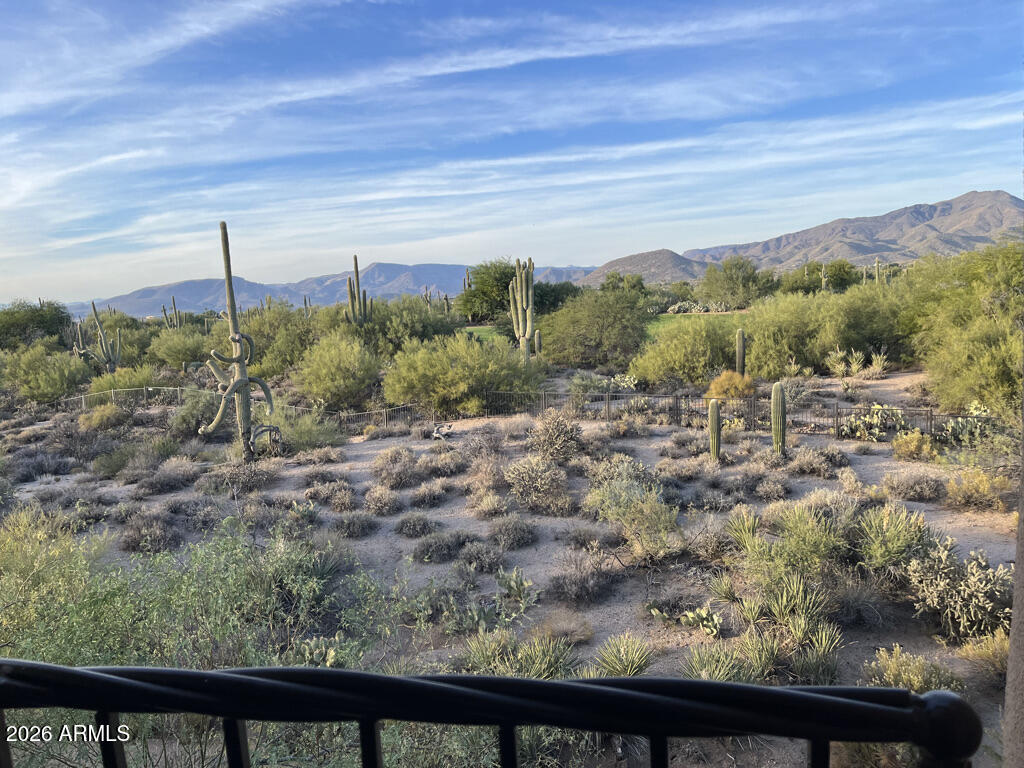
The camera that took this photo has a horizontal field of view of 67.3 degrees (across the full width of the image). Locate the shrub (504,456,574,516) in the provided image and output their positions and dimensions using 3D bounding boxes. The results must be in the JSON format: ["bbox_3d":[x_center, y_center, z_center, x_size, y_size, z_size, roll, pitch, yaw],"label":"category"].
[{"bbox_3d":[0.669,2.468,18.700,1.700,1.300,1.500,0,6,0],"label":"shrub"}]

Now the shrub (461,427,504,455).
[{"bbox_3d":[-0.906,1.635,22.983,1.198,0.744,1.138,-3,8,-2],"label":"shrub"}]

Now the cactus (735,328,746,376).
[{"bbox_3d":[10.403,-1.169,34.950,0.379,2.630,0.379,-1,9,17],"label":"cactus"}]

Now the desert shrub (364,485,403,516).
[{"bbox_3d":[-2.859,2.518,16.945,0.839,0.626,0.797,-4,8,-10],"label":"desert shrub"}]

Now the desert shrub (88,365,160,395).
[{"bbox_3d":[-30.627,-0.270,60.291,5.189,2.536,4.670,-7,9,-27],"label":"desert shrub"}]

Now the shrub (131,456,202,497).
[{"bbox_3d":[-10.107,2.605,22.337,1.981,1.022,1.684,-6,9,-25],"label":"shrub"}]

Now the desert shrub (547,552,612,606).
[{"bbox_3d":[1.145,3.168,12.851,1.034,0.795,0.952,0,6,0],"label":"desert shrub"}]

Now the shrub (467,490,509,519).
[{"bbox_3d":[-0.575,2.783,18.044,0.986,0.545,0.887,0,6,0],"label":"shrub"}]

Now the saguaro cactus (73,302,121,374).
[{"bbox_3d":[-32.415,-3.550,60.000,3.700,5.600,2.500,0,6,0],"label":"saguaro cactus"}]

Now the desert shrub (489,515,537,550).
[{"bbox_3d":[0.009,2.747,14.443,0.903,0.562,0.813,-3,7,-1],"label":"desert shrub"}]

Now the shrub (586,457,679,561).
[{"bbox_3d":[2.165,2.223,13.705,1.686,1.541,1.518,-2,7,8],"label":"shrub"}]

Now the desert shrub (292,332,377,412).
[{"bbox_3d":[-10.268,-0.790,45.000,4.900,4.600,4.600,0,6,0],"label":"desert shrub"}]

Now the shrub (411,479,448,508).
[{"bbox_3d":[-1.890,2.427,17.393,0.861,0.596,0.818,-4,8,-7],"label":"shrub"}]

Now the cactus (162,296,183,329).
[{"bbox_3d":[-36.046,-7.190,81.703,2.132,4.184,2.026,0,6,0],"label":"cactus"}]

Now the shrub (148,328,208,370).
[{"bbox_3d":[-28.186,-2.873,65.000,4.900,3.500,4.500,0,6,0],"label":"shrub"}]

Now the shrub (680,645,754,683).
[{"bbox_3d":[2.548,3.503,9.558,0.889,0.550,0.845,-1,9,15],"label":"shrub"}]

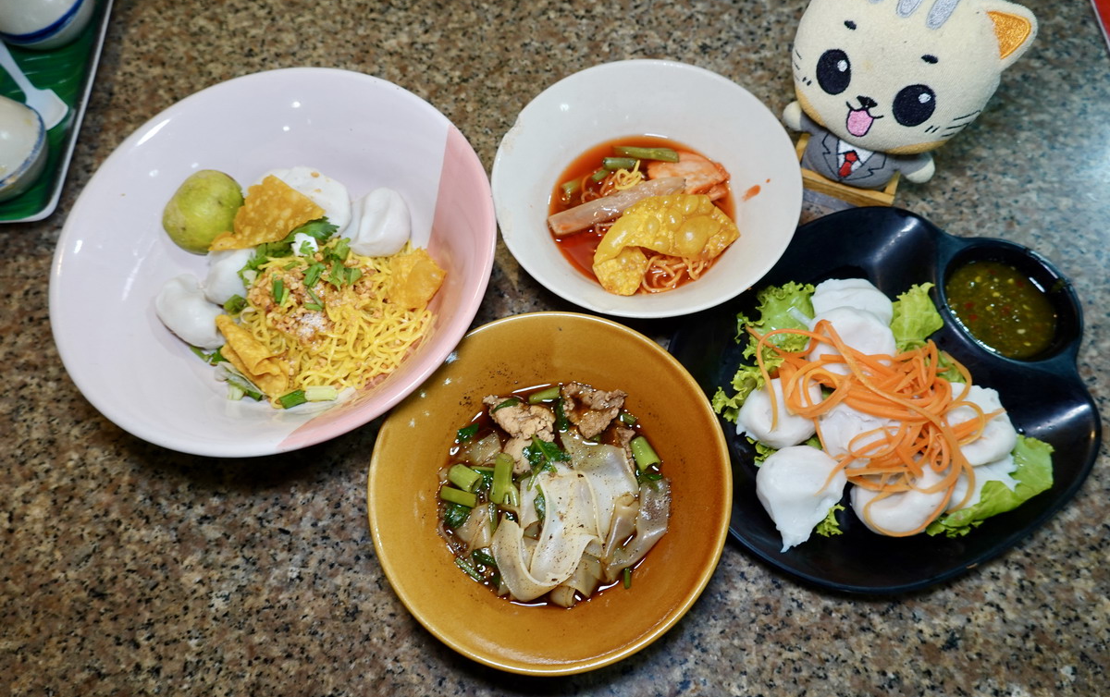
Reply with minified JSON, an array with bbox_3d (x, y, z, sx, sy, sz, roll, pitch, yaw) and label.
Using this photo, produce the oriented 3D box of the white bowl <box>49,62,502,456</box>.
[{"bbox_3d":[-0.143,-0.039,0.419,0.229,0.085,0.229,-1,67,2],"label":"white bowl"}]

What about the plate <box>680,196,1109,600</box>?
[{"bbox_3d":[0.181,0.021,0.408,0.246,0.031,0.202,-34,70,-11],"label":"plate"}]

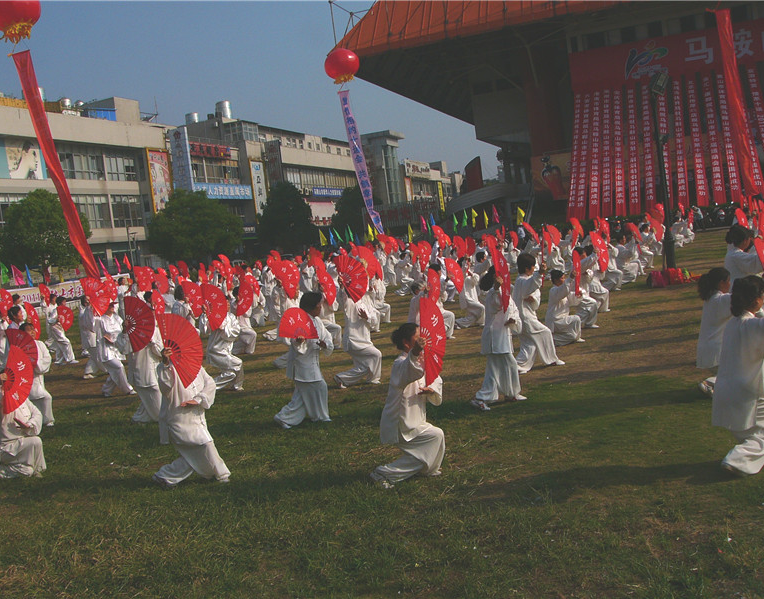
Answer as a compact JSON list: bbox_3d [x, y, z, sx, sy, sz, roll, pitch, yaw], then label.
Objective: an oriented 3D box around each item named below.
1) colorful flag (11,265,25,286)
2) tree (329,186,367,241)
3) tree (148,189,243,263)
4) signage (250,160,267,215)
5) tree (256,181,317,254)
[{"bbox_3d":[-21.900,-1.443,50.000,0.800,1.350,0.300,-8,3,-17],"label":"colorful flag"},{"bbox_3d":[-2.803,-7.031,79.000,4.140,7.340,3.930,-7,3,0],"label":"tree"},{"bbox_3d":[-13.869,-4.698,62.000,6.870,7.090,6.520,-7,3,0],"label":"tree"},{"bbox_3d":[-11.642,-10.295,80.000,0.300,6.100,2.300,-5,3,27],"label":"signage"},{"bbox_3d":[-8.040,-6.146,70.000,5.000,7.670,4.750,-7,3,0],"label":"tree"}]

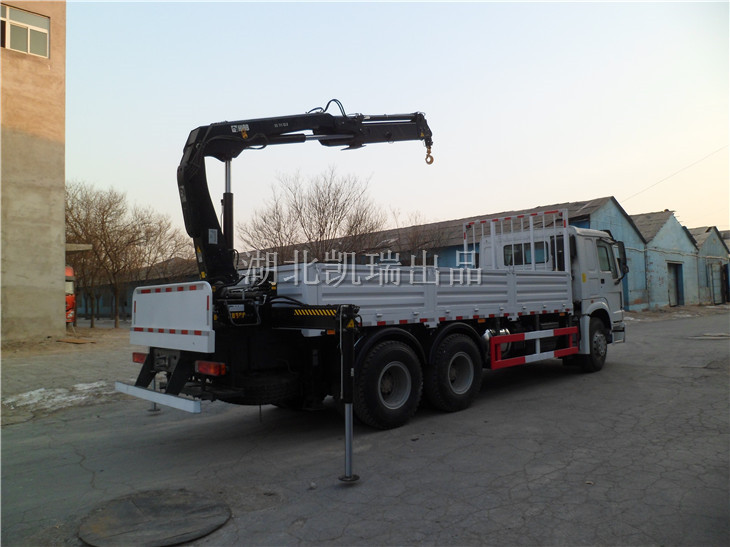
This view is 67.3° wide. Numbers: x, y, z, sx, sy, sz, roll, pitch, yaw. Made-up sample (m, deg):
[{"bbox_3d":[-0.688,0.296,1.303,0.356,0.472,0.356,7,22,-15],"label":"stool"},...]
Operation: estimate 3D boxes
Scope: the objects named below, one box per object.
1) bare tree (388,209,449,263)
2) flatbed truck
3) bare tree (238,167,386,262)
[{"bbox_3d":[3.776,-0.551,36.838,4.200,7.410,4.000,-2,-3,0],"label":"bare tree"},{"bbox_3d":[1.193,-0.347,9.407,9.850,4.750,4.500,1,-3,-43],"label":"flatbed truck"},{"bbox_3d":[-3.128,-1.690,33.786,9.000,9.780,8.200,-2,-3,0],"label":"bare tree"}]

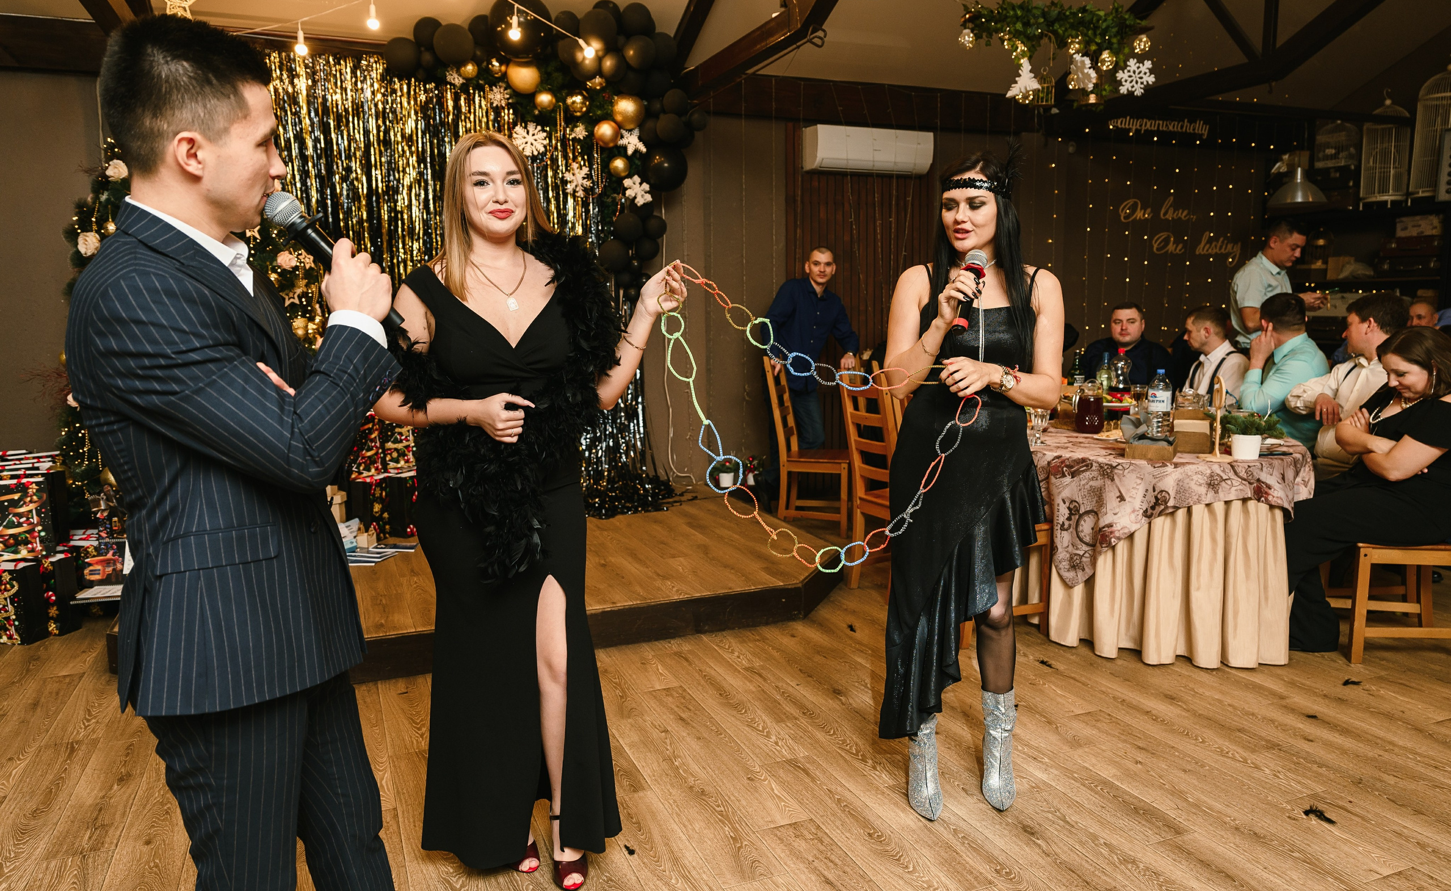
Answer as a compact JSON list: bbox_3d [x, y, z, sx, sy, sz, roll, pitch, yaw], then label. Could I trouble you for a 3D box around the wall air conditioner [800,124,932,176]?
[{"bbox_3d":[0.955,-1.939,6.428,0.875,0.283,0.210,-4,9,-22],"label":"wall air conditioner"}]

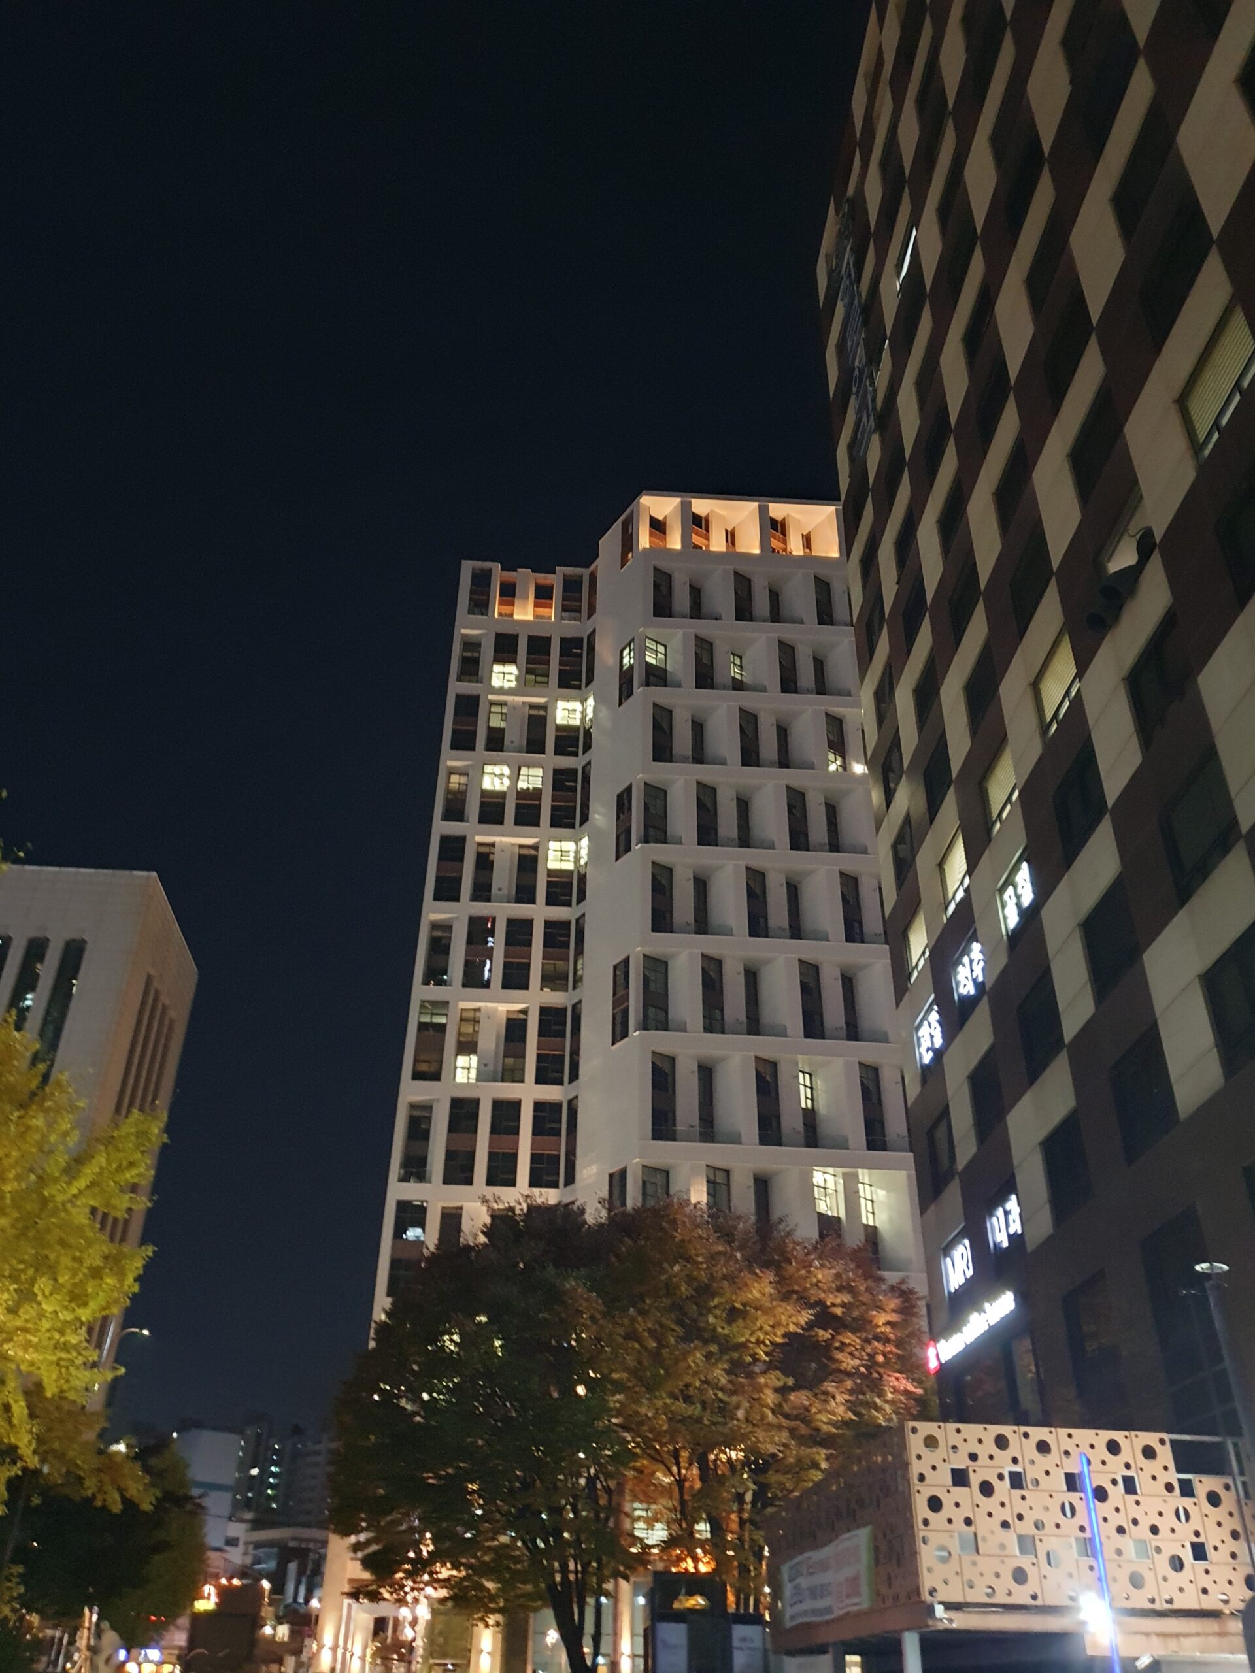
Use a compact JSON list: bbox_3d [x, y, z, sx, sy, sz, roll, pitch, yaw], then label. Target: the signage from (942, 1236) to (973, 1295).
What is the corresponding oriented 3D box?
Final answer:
[{"bbox_3d":[9.229,11.976,35.015,0.150,1.027,2.398,3,-33,-2],"label":"signage"}]

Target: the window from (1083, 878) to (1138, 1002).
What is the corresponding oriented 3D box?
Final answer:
[{"bbox_3d":[10.161,2.185,26.219,0.200,1.855,2.240,3,-33,-2],"label":"window"}]

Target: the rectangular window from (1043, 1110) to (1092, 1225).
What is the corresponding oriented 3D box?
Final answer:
[{"bbox_3d":[10.290,7.747,29.287,0.200,2.008,2.334,3,-33,-2],"label":"rectangular window"}]

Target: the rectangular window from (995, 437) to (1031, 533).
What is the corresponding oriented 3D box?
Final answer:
[{"bbox_3d":[10.361,-9.466,33.734,0.200,1.671,2.273,3,-33,-2],"label":"rectangular window"}]

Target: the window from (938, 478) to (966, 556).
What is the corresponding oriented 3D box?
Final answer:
[{"bbox_3d":[10.235,-9.984,39.240,0.200,1.750,2.240,3,-33,-2],"label":"window"}]

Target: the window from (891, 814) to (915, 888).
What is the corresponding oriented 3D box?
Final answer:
[{"bbox_3d":[9.541,0.510,42.828,0.200,1.855,2.240,3,-33,-2],"label":"window"}]

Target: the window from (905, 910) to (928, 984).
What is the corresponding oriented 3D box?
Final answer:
[{"bbox_3d":[9.414,3.489,40.896,0.200,1.823,2.220,3,-33,-2],"label":"window"}]

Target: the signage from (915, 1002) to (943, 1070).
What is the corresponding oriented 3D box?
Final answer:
[{"bbox_3d":[9.899,6.470,40.851,0.150,1.497,2.514,3,-33,-2],"label":"signage"}]

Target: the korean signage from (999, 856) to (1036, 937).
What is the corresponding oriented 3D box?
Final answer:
[{"bbox_3d":[9.885,1.554,31.820,0.150,1.291,2.070,3,-33,-2],"label":"korean signage"}]

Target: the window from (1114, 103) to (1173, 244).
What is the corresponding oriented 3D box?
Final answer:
[{"bbox_3d":[10.886,-14.040,26.573,0.200,1.690,2.376,3,-33,-2],"label":"window"}]

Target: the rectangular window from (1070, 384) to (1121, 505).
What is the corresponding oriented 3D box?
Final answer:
[{"bbox_3d":[11.147,-9.287,29.760,0.200,1.898,2.334,3,-33,-2],"label":"rectangular window"}]

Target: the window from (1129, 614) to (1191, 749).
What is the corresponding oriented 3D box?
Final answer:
[{"bbox_3d":[10.502,-3.035,24.531,0.200,1.750,2.240,3,-33,-2],"label":"window"}]

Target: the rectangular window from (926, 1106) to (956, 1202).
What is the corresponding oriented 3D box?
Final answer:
[{"bbox_3d":[9.277,9.319,37.106,0.200,1.951,2.320,3,-33,-2],"label":"rectangular window"}]

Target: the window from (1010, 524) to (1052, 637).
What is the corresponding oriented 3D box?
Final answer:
[{"bbox_3d":[10.863,-6.806,33.545,0.200,1.898,2.514,3,-33,-2],"label":"window"}]

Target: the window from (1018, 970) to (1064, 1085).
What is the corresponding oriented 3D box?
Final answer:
[{"bbox_3d":[9.889,4.542,29.774,0.200,1.855,2.240,3,-33,-2],"label":"window"}]

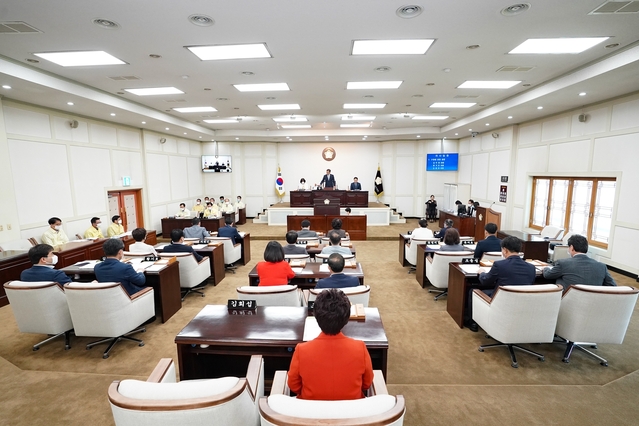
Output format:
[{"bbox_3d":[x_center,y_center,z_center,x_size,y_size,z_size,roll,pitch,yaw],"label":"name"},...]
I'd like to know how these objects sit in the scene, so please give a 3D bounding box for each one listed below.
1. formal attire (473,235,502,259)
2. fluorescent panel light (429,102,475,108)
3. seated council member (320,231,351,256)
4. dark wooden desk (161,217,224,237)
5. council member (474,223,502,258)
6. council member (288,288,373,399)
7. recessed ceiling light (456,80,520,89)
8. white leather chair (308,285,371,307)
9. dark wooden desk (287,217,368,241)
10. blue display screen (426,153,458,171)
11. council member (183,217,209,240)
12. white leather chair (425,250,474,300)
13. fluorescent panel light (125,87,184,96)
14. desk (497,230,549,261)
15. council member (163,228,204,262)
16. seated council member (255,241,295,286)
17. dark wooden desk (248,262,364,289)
[{"bbox_3d":[3.157,0.720,5.234,0.520,0.620,0.420,0,8,-2],"label":"formal attire"},{"bbox_3d":[3.781,-3.048,8.017,1.200,0.070,0.560,0,7,3],"label":"fluorescent panel light"},{"bbox_3d":[0.310,0.946,5.389,0.530,1.234,0.765,0,8,3],"label":"seated council member"},{"bbox_3d":[-4.281,0.443,9.701,2.020,0.660,0.520,0,7,3],"label":"dark wooden desk"},{"bbox_3d":[2.701,0.795,4.795,0.550,1.290,0.750,-1,7,0],"label":"council member"},{"bbox_3d":[0.069,1.077,1.812,0.530,1.316,0.775,0,8,3],"label":"council member"},{"bbox_3d":[3.817,-2.863,6.407,1.210,0.060,0.520,0,8,3],"label":"recessed ceiling light"},{"bbox_3d":[0.210,1.209,3.329,0.650,0.900,0.670,-1,7,-5],"label":"white leather chair"},{"bbox_3d":[0.305,0.573,11.451,3.121,0.979,0.632,0,8,3],"label":"dark wooden desk"},{"bbox_3d":[5.984,-2.452,13.778,1.500,0.860,0.080,1,8,6],"label":"blue display screen"},{"bbox_3d":[-2.528,0.674,6.304,0.560,1.250,0.750,0,7,8],"label":"council member"},{"bbox_3d":[2.137,1.006,4.734,0.650,0.900,0.670,0,7,6],"label":"white leather chair"},{"bbox_3d":[-3.699,-2.760,6.402,1.200,0.070,0.540,0,7,3],"label":"fluorescent panel light"},{"bbox_3d":[4.666,0.905,6.627,0.530,0.765,1.173,0,8,3],"label":"desk"},{"bbox_3d":[-2.689,0.911,5.664,0.580,1.270,0.750,1,8,7],"label":"council member"},{"bbox_3d":[-0.574,0.989,3.751,0.510,1.306,0.775,0,8,6],"label":"seated council member"},{"bbox_3d":[-0.167,1.198,4.227,1.585,0.765,0.551,0,8,3],"label":"dark wooden desk"}]

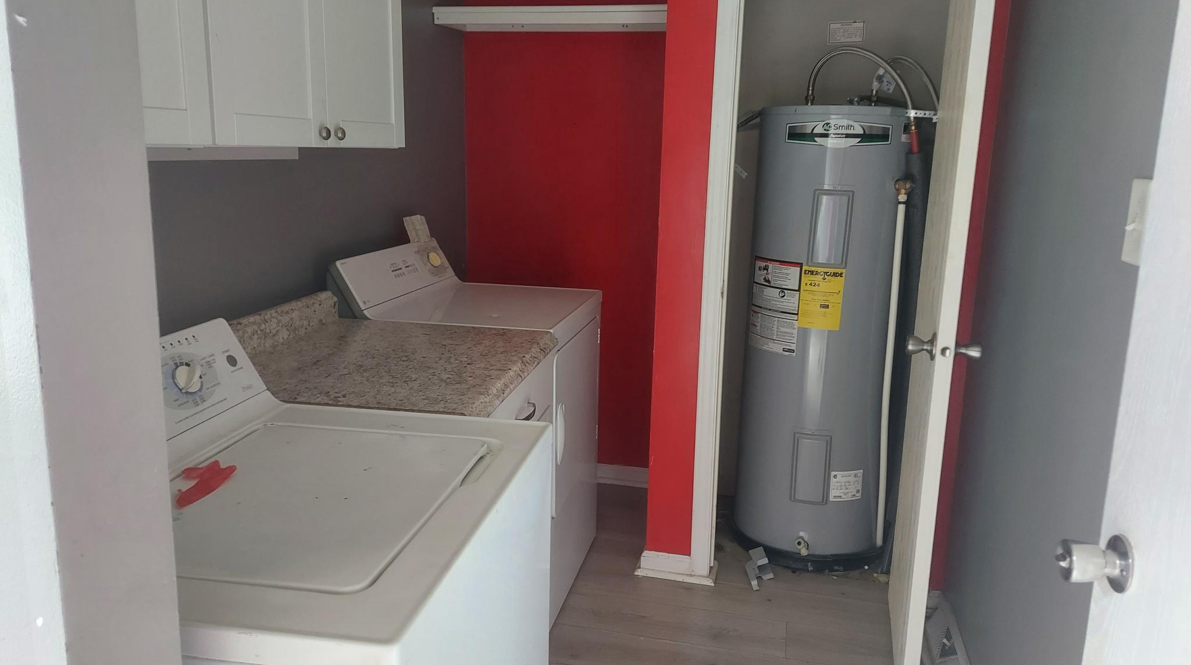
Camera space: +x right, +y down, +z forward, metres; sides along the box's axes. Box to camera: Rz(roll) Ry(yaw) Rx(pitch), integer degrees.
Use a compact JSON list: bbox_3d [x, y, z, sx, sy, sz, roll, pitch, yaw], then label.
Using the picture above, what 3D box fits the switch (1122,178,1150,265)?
[{"bbox_3d":[0.843,-0.172,1.288,0.018,0.130,0.083,4,13,11],"label":"switch"}]

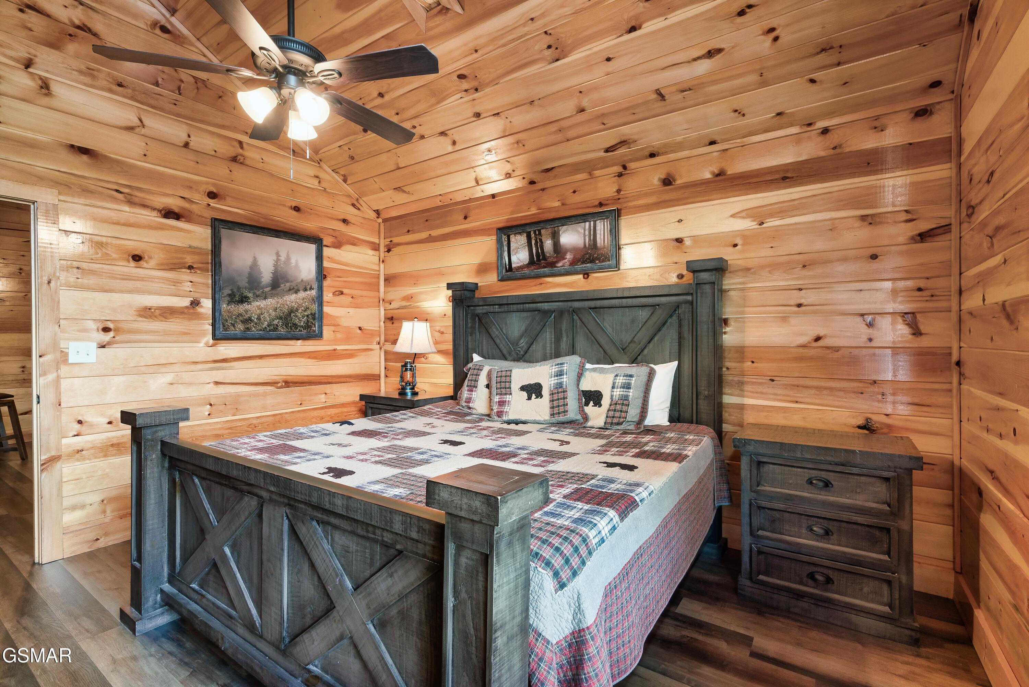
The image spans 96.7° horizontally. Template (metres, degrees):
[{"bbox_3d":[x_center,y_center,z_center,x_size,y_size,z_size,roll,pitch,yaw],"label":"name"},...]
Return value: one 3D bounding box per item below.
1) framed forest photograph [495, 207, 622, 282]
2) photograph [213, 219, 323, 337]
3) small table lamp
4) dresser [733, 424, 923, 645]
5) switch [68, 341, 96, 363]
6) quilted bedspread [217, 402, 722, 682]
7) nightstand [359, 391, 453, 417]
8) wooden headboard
[{"bbox_3d":[0.295,-0.729,3.502,1.030,0.432,0.032,0,0,34],"label":"framed forest photograph"},{"bbox_3d":[-1.965,-0.479,3.718,0.031,0.888,0.891,0,0,34],"label":"photograph"},{"bbox_3d":[-0.895,0.114,4.067,0.390,0.687,0.390,0,0,0],"label":"small table lamp"},{"bbox_3d":[1.515,0.867,2.272,0.714,0.804,0.480,0,0,34],"label":"dresser"},{"bbox_3d":[-2.609,0.056,2.768,0.013,0.119,0.120,0,0,34],"label":"switch"},{"bbox_3d":[-0.187,0.688,2.326,2.054,0.525,1.894,0,0,34],"label":"quilted bedspread"},{"bbox_3d":[-0.967,0.861,4.077,0.703,0.806,0.474,0,0,34],"label":"nightstand"},{"bbox_3d":[0.371,0.387,3.297,2.112,1.759,0.209,0,0,34],"label":"wooden headboard"}]

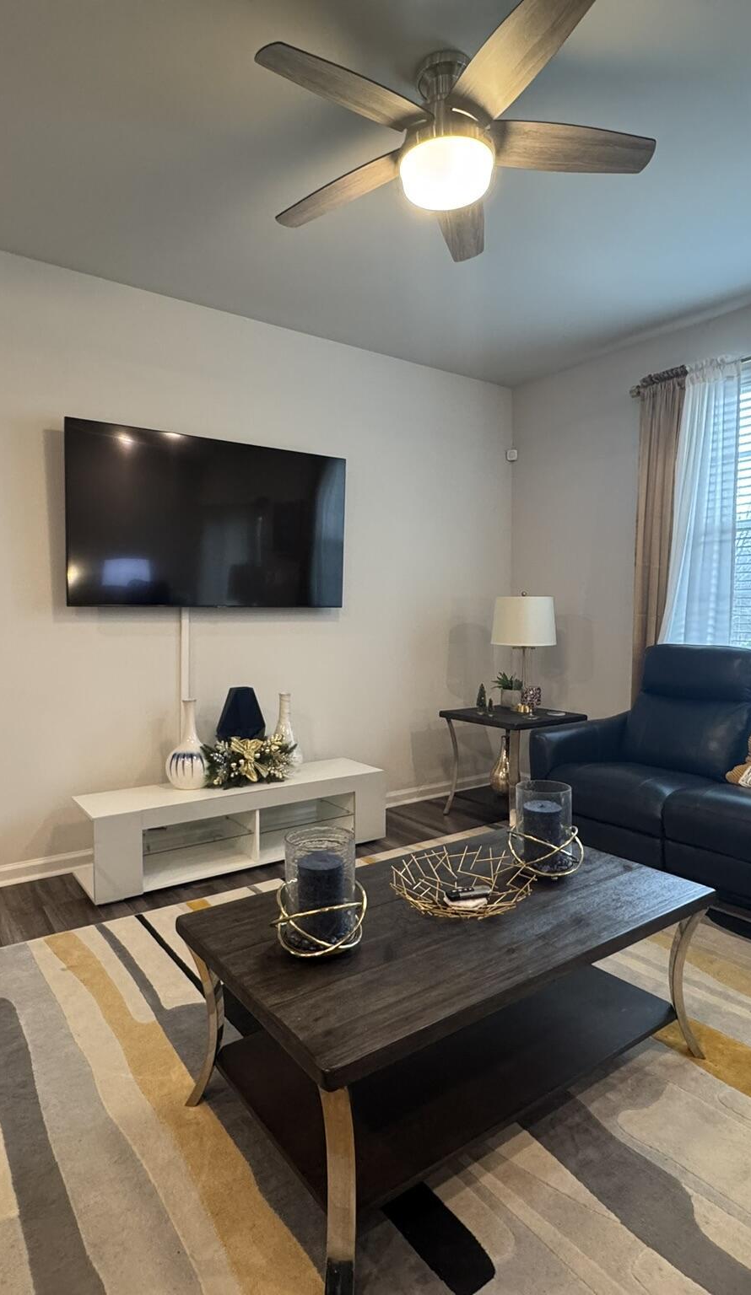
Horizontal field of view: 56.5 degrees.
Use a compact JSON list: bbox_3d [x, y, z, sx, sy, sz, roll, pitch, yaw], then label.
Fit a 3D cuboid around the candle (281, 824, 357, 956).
[{"bbox_3d":[-0.123,0.539,1.566,0.158,0.235,0.158,0,3,0],"label":"candle"}]

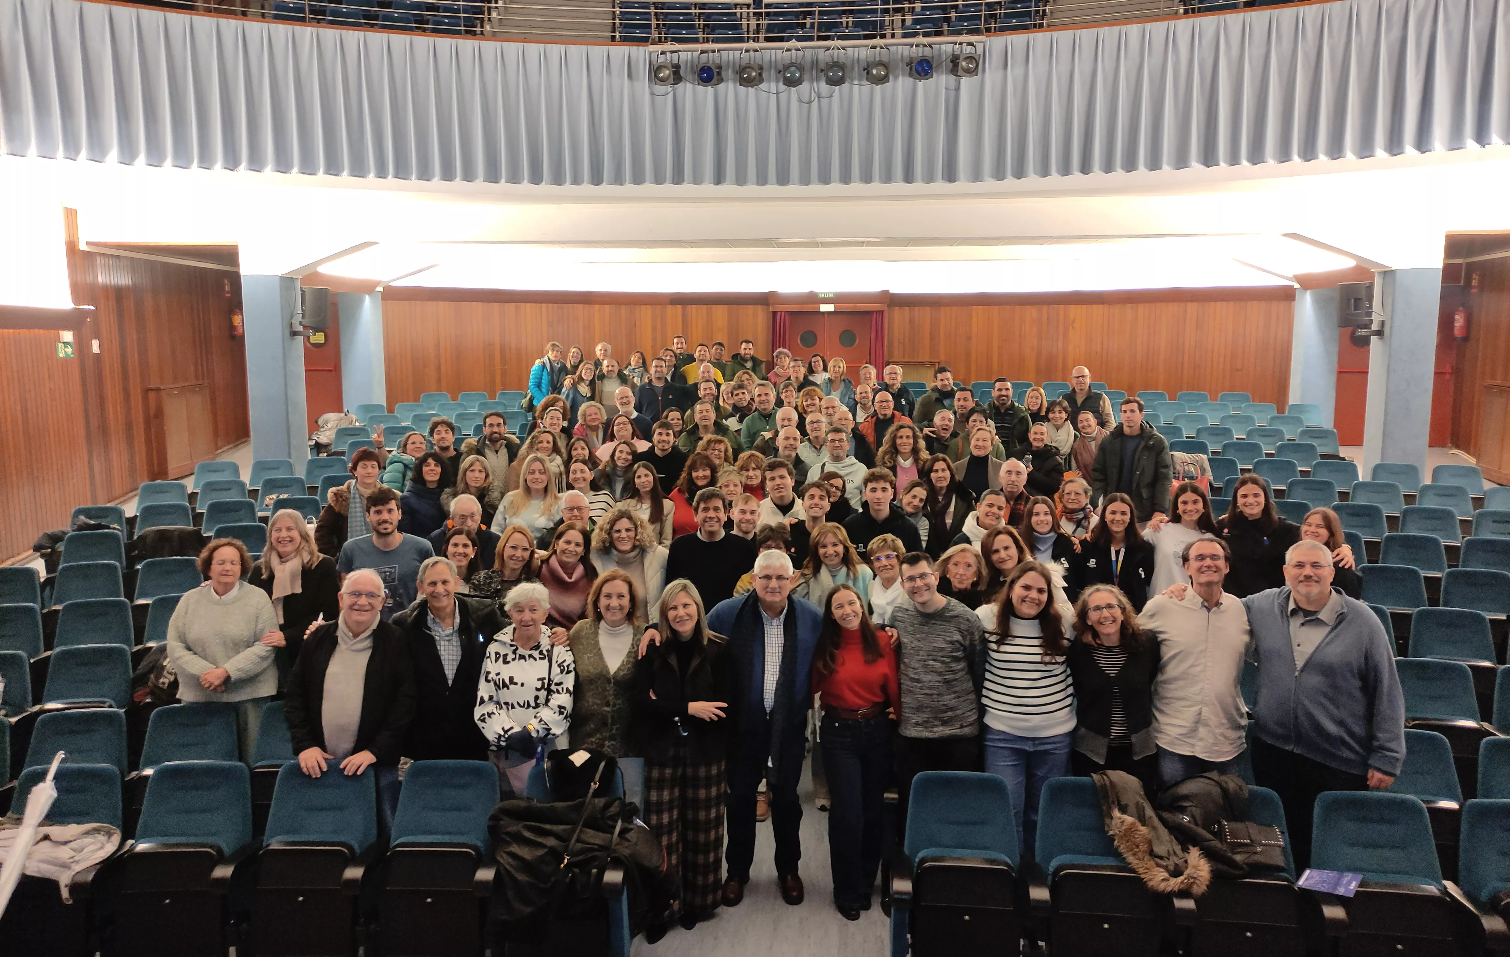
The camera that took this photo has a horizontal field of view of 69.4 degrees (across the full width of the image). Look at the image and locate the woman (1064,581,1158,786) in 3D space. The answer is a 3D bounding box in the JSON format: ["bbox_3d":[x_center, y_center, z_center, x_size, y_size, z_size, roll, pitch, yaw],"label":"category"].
[{"bbox_3d":[1.616,1.273,4.924,0.480,1.620,0.330,2,7,16],"label":"woman"}]

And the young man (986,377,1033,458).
[{"bbox_3d":[2.573,-0.123,11.373,0.560,1.838,0.360,1,8,9],"label":"young man"}]

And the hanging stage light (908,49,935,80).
[{"bbox_3d":[1.681,-4.207,11.068,0.240,0.310,0.280,0,7,-1],"label":"hanging stage light"}]

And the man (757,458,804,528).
[{"bbox_3d":[0.177,0.759,7.721,0.520,1.806,0.340,0,8,3],"label":"man"}]

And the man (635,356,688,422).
[{"bbox_3d":[-1.023,-0.413,11.927,0.550,1.820,0.330,-1,8,-2],"label":"man"}]

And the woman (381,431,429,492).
[{"bbox_3d":[-3.078,0.383,9.906,0.520,1.595,0.380,-4,9,-27],"label":"woman"}]

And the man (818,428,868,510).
[{"bbox_3d":[0.626,0.487,8.272,0.500,1.748,0.320,0,8,5],"label":"man"}]

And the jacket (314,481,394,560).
[{"bbox_3d":[-3.059,0.454,8.432,0.620,0.880,0.380,-2,8,-14],"label":"jacket"}]

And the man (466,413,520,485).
[{"bbox_3d":[-2.359,0.281,9.969,0.560,1.782,0.380,-2,8,-11],"label":"man"}]

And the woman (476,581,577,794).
[{"bbox_3d":[-1.063,1.283,5.187,0.480,1.602,0.360,-1,8,-7],"label":"woman"}]

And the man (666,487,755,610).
[{"bbox_3d":[-0.268,0.958,6.721,0.560,1.818,0.330,0,8,-2],"label":"man"}]

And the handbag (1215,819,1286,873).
[{"bbox_3d":[2.039,1.488,4.453,0.270,0.180,0.100,1,-14,10],"label":"handbag"}]

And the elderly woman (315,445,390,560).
[{"bbox_3d":[-3.065,0.596,8.613,0.620,1.693,0.420,-2,8,-17],"label":"elderly woman"}]

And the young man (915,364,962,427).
[{"bbox_3d":[2.091,-0.348,12.321,0.570,1.813,0.380,0,8,-3],"label":"young man"}]

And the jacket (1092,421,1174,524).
[{"bbox_3d":[3.354,-0.058,9.675,0.700,0.860,0.380,3,8,21],"label":"jacket"}]

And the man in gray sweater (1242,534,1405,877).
[{"bbox_3d":[2.597,1.186,4.998,0.760,1.850,0.440,3,8,25],"label":"man in gray sweater"}]

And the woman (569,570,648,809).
[{"bbox_3d":[-0.686,1.256,5.290,0.500,1.653,0.320,-1,8,-6],"label":"woman"}]

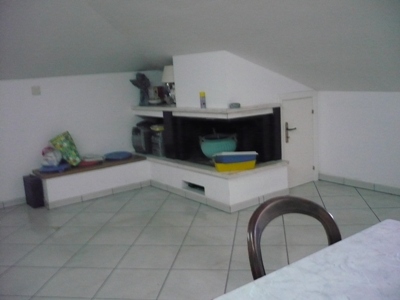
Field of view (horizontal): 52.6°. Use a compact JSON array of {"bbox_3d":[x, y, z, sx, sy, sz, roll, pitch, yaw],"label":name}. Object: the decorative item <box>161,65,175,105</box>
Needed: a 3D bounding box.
[{"bbox_3d":[-0.386,-0.843,5.257,0.241,0.507,0.241,-4,10,1],"label":"decorative item"}]

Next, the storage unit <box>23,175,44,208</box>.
[{"bbox_3d":[-1.971,0.480,4.783,0.125,0.344,0.305,-11,13,-35],"label":"storage unit"}]

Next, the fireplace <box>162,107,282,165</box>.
[{"bbox_3d":[0.229,-0.195,4.853,0.787,0.611,1.264,-11,13,-35],"label":"fireplace"}]

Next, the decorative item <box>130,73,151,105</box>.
[{"bbox_3d":[-0.825,-0.819,5.472,0.267,0.443,0.181,-5,10,-8],"label":"decorative item"}]

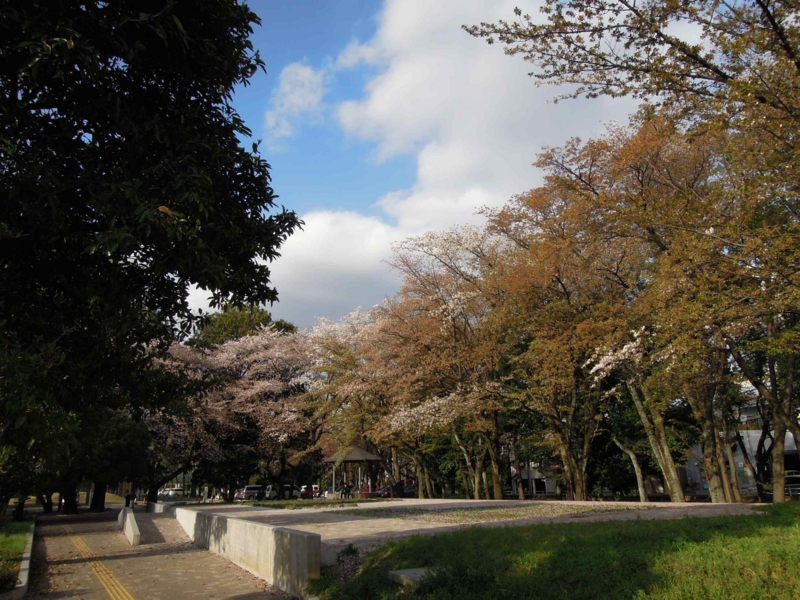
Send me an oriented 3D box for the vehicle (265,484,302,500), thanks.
[{"bbox_3d":[-15.440,25.670,73.700,4.700,1.990,1.710,11,-22,-33],"label":"vehicle"}]

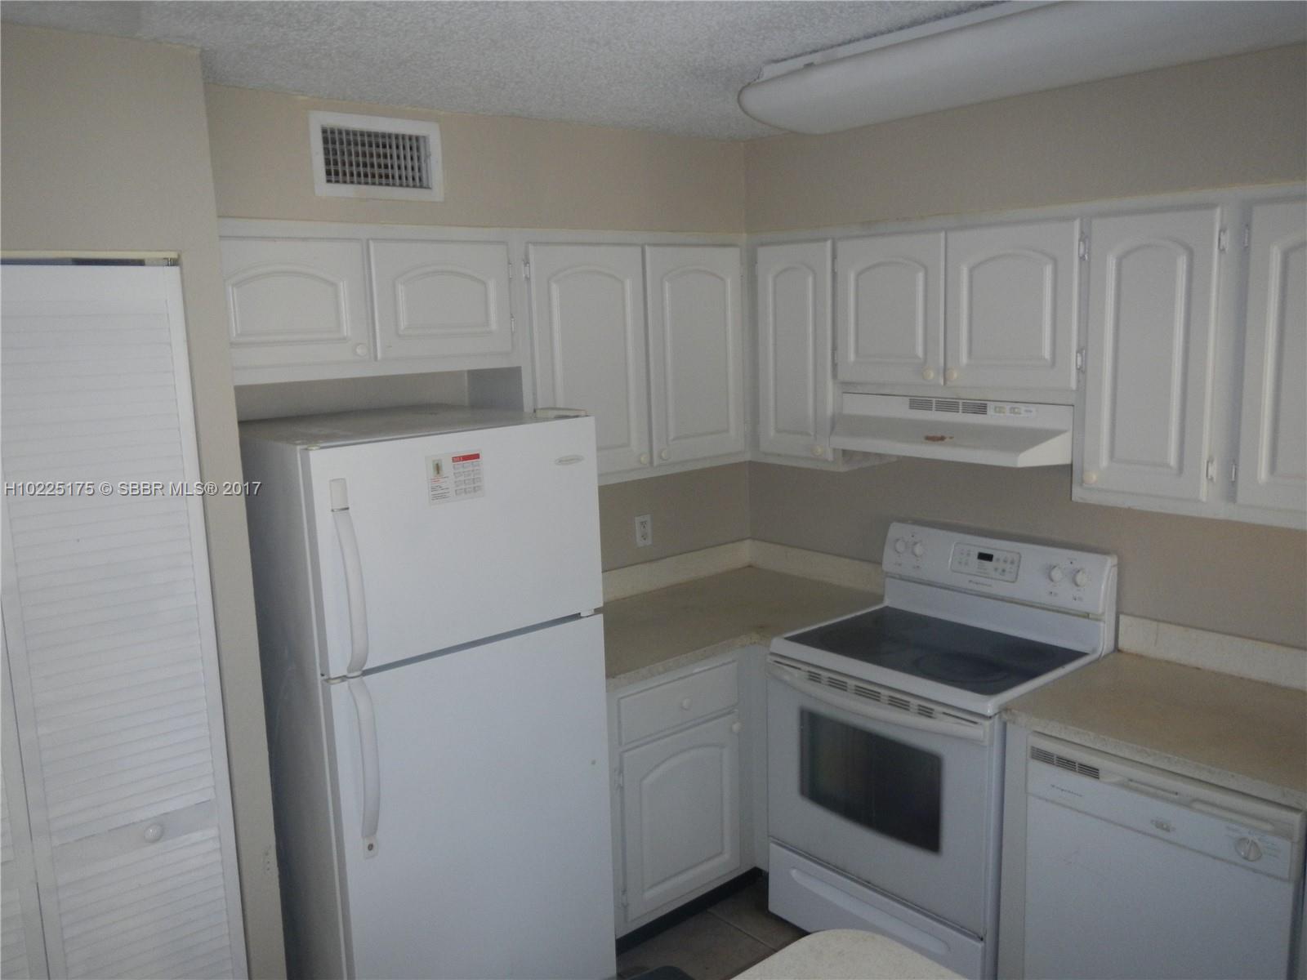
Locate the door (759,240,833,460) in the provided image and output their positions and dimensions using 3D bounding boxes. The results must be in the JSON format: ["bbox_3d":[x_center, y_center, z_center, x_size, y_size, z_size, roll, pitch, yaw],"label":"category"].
[{"bbox_3d":[0.463,-0.451,3.449,0.024,0.694,0.308,-10,13,-41],"label":"door"}]

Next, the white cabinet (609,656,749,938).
[{"bbox_3d":[-0.105,0.854,3.381,0.575,0.765,0.615,-10,13,-40],"label":"white cabinet"}]

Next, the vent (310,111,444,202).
[{"bbox_3d":[-0.681,-0.825,2.628,0.351,0.197,0.022,-10,13,-40],"label":"vent"}]

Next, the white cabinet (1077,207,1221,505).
[{"bbox_3d":[1.307,-0.341,2.679,0.320,0.718,0.333,-10,13,-40],"label":"white cabinet"}]

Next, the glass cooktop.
[{"bbox_3d":[0.800,0.461,3.055,0.484,0.020,0.693,-10,13,-40],"label":"glass cooktop"}]

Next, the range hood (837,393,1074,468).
[{"bbox_3d":[0.893,-0.193,3.061,0.455,0.153,0.760,-10,13,-40],"label":"range hood"}]

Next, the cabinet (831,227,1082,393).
[{"bbox_3d":[0.936,-0.517,3.052,0.315,0.478,0.775,-10,13,-40],"label":"cabinet"}]

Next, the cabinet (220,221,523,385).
[{"bbox_3d":[-0.793,-0.493,2.773,0.867,0.378,0.315,-10,13,-40],"label":"cabinet"}]

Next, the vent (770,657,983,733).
[{"bbox_3d":[0.579,0.542,2.872,0.040,0.044,0.716,-10,13,-40],"label":"vent"}]

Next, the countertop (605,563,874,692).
[{"bbox_3d":[0.148,0.425,3.473,1.200,0.037,0.690,-10,13,-40],"label":"countertop"}]

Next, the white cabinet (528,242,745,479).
[{"bbox_3d":[-0.129,-0.418,3.366,0.878,0.734,0.315,-10,13,-40],"label":"white cabinet"}]

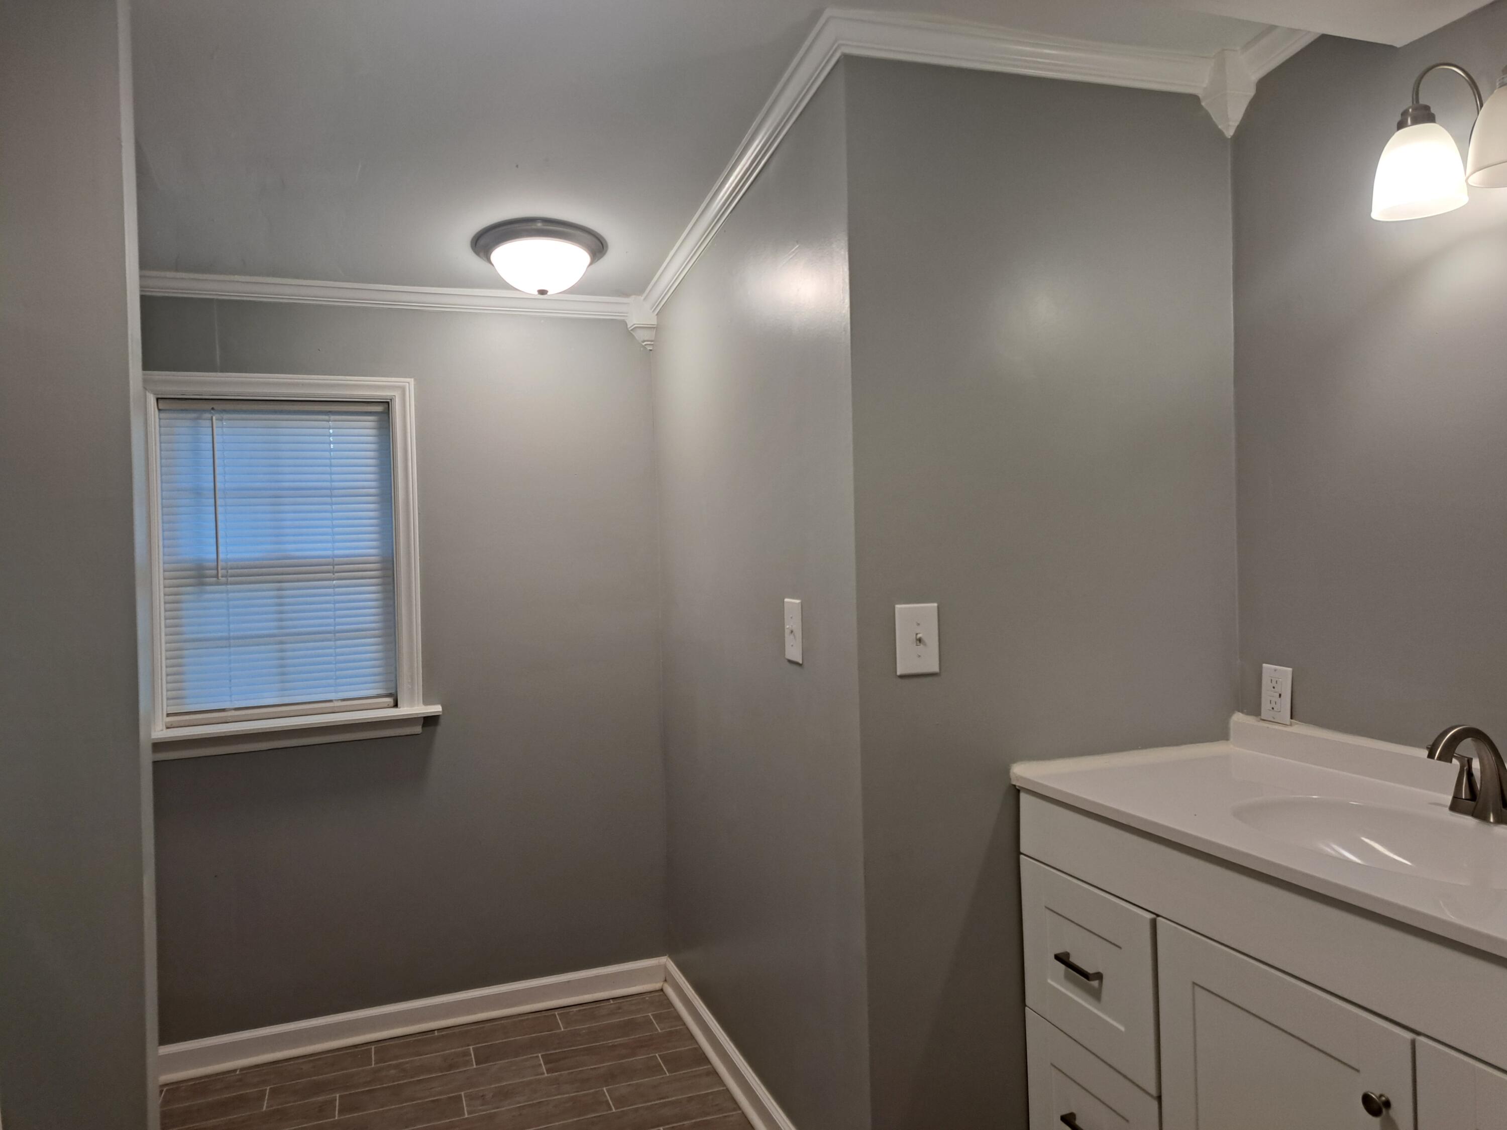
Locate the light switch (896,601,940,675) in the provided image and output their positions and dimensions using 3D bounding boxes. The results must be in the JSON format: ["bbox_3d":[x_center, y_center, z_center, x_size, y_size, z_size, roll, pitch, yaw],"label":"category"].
[{"bbox_3d":[0.316,0.143,1.991,0.087,0.132,0.014,-2,-1,-17],"label":"light switch"}]

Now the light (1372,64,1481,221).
[{"bbox_3d":[1.066,-0.670,1.629,0.205,0.245,0.130,-2,-1,-17],"label":"light"}]

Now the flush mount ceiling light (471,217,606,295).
[{"bbox_3d":[-0.603,-0.840,2.971,0.384,0.148,0.384,-2,-1,-19],"label":"flush mount ceiling light"}]

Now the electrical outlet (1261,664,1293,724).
[{"bbox_3d":[1.052,0.262,2.103,0.008,0.115,0.071,-2,-1,-17],"label":"electrical outlet"}]

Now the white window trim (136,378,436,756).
[{"bbox_3d":[-1.449,-0.016,3.226,0.900,1.160,0.075,-2,-1,-19],"label":"white window trim"}]

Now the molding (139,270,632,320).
[{"bbox_3d":[-1.166,-0.860,3.333,1.565,0.065,0.062,-2,-1,-19],"label":"molding"}]

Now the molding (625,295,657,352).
[{"bbox_3d":[-0.387,-0.831,3.586,0.085,0.170,0.075,-2,-1,-19],"label":"molding"}]

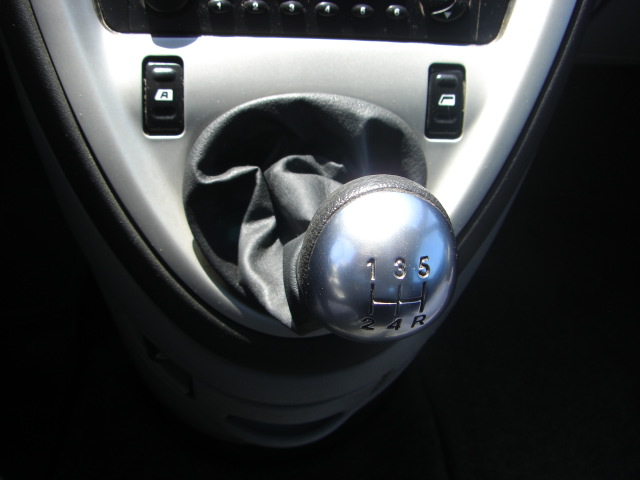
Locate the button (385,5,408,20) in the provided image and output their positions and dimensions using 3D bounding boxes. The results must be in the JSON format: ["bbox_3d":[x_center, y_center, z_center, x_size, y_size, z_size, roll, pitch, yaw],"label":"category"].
[{"bbox_3d":[0.038,-0.111,0.343,0.011,0.007,0.004,-1,20,-9],"label":"button"}]

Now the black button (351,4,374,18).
[{"bbox_3d":[0.021,-0.110,0.338,0.011,0.007,0.004,-1,20,-9],"label":"black button"}]

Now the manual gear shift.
[{"bbox_3d":[0.019,0.006,0.245,0.052,0.064,0.052,0,103,-10],"label":"manual gear shift"}]

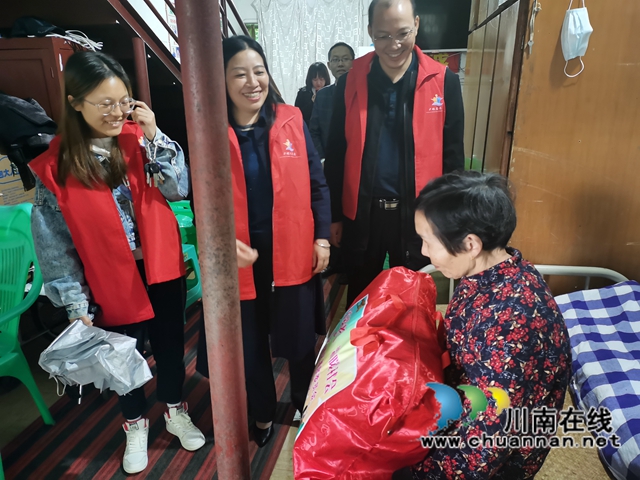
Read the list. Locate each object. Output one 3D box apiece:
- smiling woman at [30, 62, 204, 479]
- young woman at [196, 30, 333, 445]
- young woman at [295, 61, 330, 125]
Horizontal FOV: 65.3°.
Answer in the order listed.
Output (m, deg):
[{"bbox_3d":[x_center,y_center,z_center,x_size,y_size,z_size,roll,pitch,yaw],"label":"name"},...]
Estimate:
[{"bbox_3d":[-0.725,0.137,1.845,0.560,1.580,0.420,-13,23,-34],"label":"smiling woman"},{"bbox_3d":[-0.230,0.064,1.979,0.520,1.630,0.360,-5,20,-13],"label":"young woman"},{"bbox_3d":[-0.015,-0.537,3.834,0.420,1.560,0.290,-3,19,-8],"label":"young woman"}]

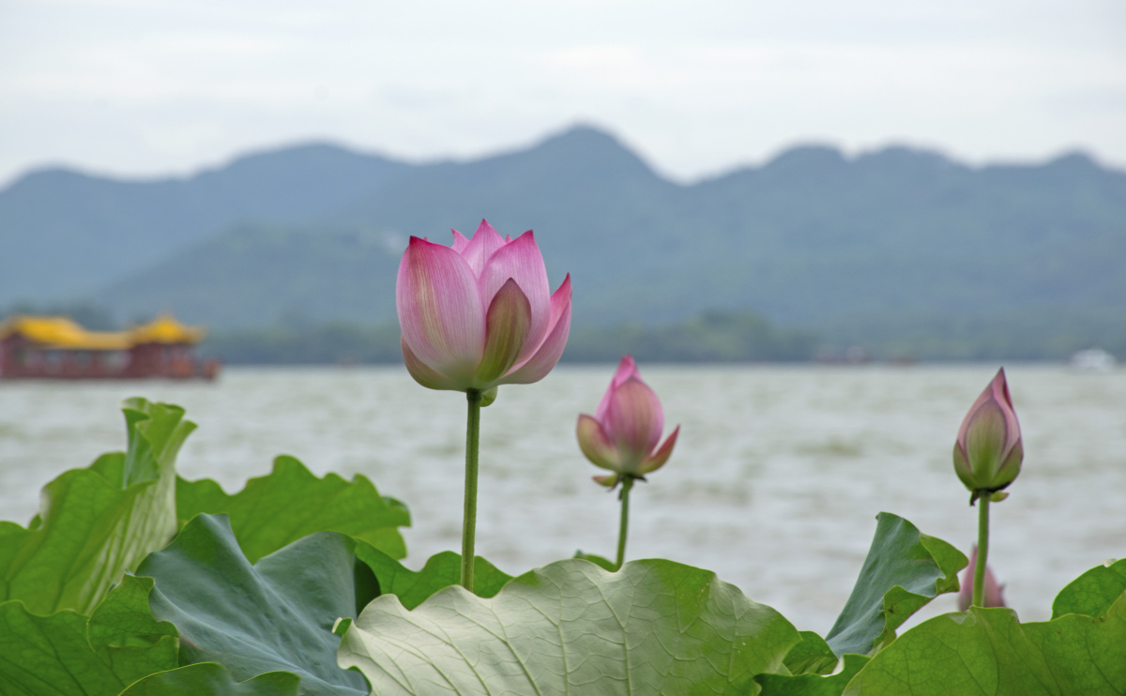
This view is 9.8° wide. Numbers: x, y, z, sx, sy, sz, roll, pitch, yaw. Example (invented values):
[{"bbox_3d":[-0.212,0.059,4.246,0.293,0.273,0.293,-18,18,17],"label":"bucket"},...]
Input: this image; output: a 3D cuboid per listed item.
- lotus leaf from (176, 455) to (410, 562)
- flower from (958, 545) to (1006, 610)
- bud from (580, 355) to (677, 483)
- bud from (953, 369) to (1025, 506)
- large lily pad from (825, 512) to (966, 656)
[{"bbox_3d":[-0.282,0.173,6.500,0.290,0.160,0.260,0,0,0],"label":"lotus leaf"},{"bbox_3d":[0.531,0.304,8.300,0.063,0.110,0.063,2,0,0],"label":"flower"},{"bbox_3d":[0.065,0.072,6.500,0.102,0.127,0.100,0,0,0],"label":"bud"},{"bbox_3d":[0.389,0.078,6.000,0.064,0.121,0.064,7,0,0],"label":"bud"},{"bbox_3d":[0.287,0.211,5.700,0.145,0.160,0.170,0,0,0],"label":"large lily pad"}]

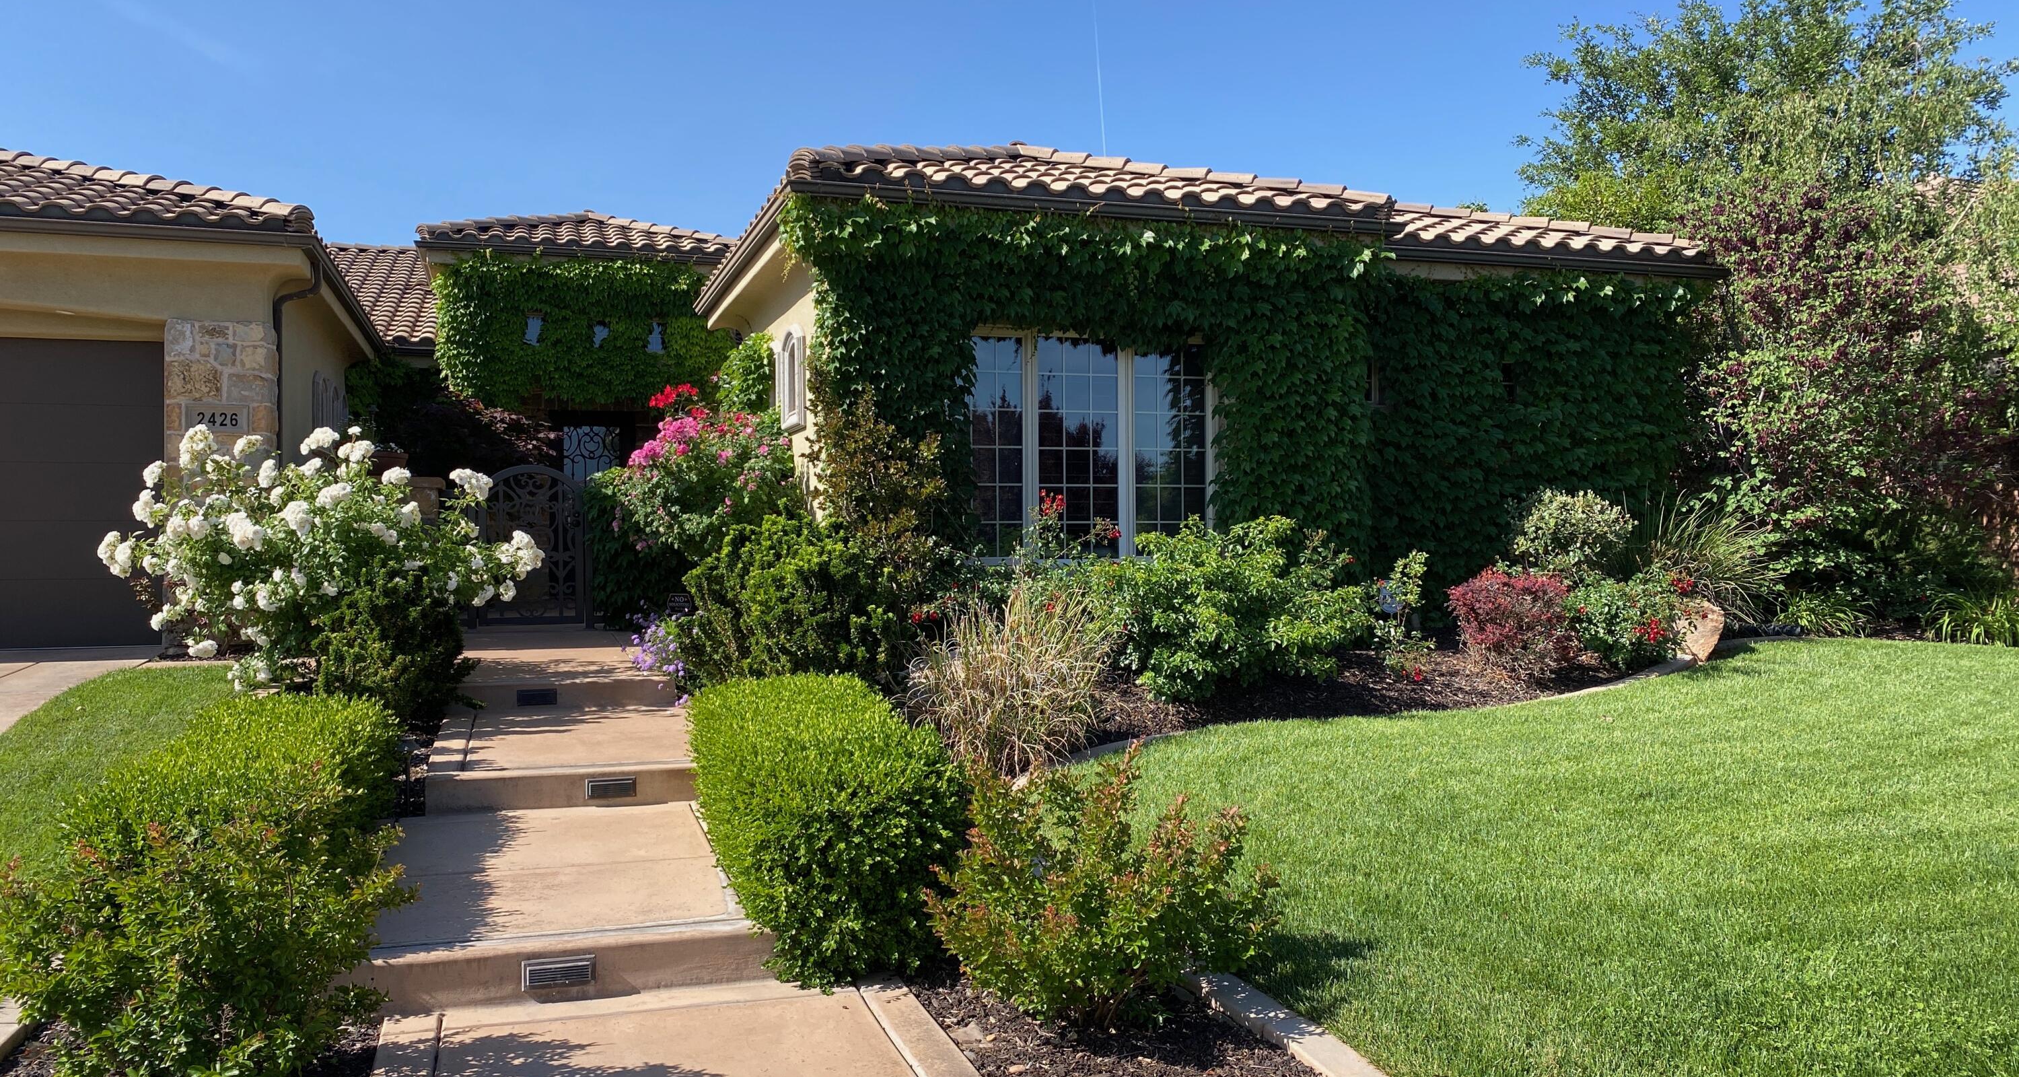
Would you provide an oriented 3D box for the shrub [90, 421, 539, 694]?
[{"bbox_3d":[-4.380,0.080,9.850,2.500,1.680,1.800,0,0,-18],"label":"shrub"}]

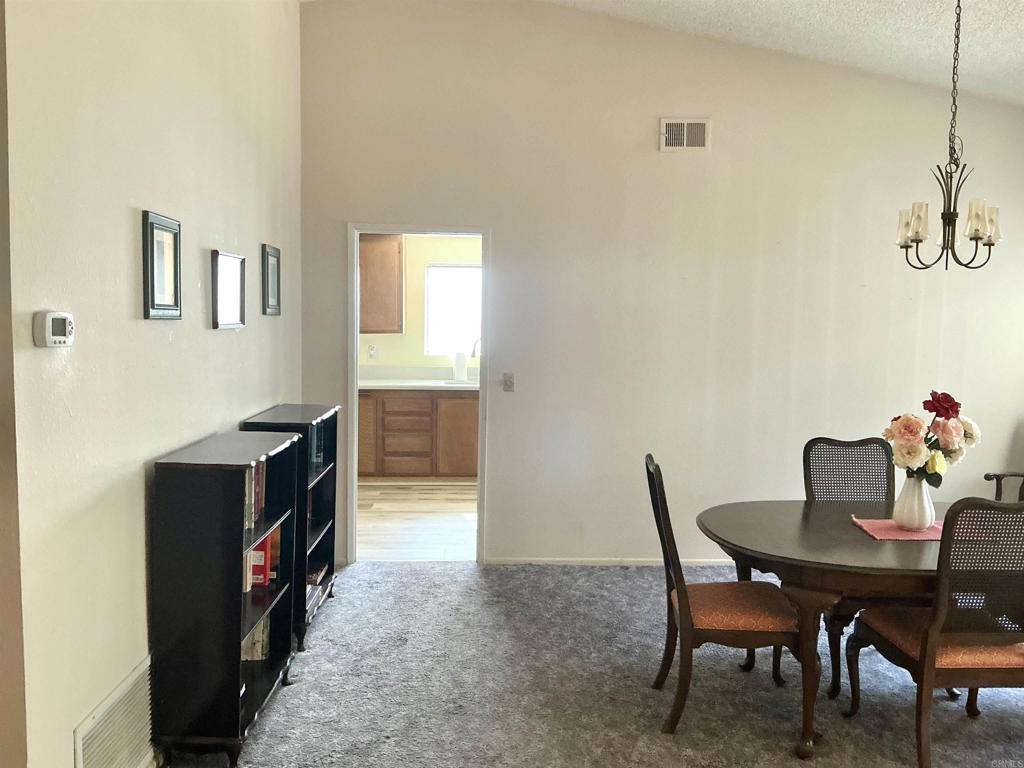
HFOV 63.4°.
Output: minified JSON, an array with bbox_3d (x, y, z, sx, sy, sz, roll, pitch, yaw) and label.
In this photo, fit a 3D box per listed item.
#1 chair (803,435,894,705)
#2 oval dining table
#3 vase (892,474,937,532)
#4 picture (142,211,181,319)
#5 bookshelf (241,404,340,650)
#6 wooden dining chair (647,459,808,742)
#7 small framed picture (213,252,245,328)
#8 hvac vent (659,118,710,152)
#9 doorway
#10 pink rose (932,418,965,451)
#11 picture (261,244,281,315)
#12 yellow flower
[{"bbox_3d":[1.601,0.780,3.703,0.530,1.005,0.640,1,4,-2],"label":"chair"},{"bbox_3d":[1.610,0.949,3.300,1.710,0.730,1.110,1,4,-2],"label":"oval dining table"},{"bbox_3d":[1.631,0.468,3.346,0.171,0.221,0.171,1,5,-2],"label":"vase"},{"bbox_3d":[-1.215,-0.402,2.889,0.022,0.356,0.283,1,4,-2],"label":"picture"},{"bbox_3d":[-1.083,0.674,4.135,0.325,1.060,0.770,1,4,-2],"label":"bookshelf"},{"bbox_3d":[0.862,0.808,3.290,0.647,1.015,0.537,1,5,3],"label":"wooden dining chair"},{"bbox_3d":[-1.224,-0.402,3.593,0.025,0.313,0.392,1,5,-2],"label":"small framed picture"},{"bbox_3d":[1.062,-1.516,5.051,0.308,0.197,0.020,1,4,-2],"label":"hvac vent"},{"bbox_3d":[-0.583,0.081,5.184,0.868,2.100,0.130,1,4,-2],"label":"doorway"},{"bbox_3d":[1.762,0.204,3.343,0.112,0.112,0.108,1,4,-2],"label":"pink rose"},{"bbox_3d":[-1.248,-0.533,4.300,0.022,0.349,0.293,1,5,-2],"label":"picture"},{"bbox_3d":[1.703,0.319,3.316,0.085,0.100,0.082,1,5,-2],"label":"yellow flower"}]

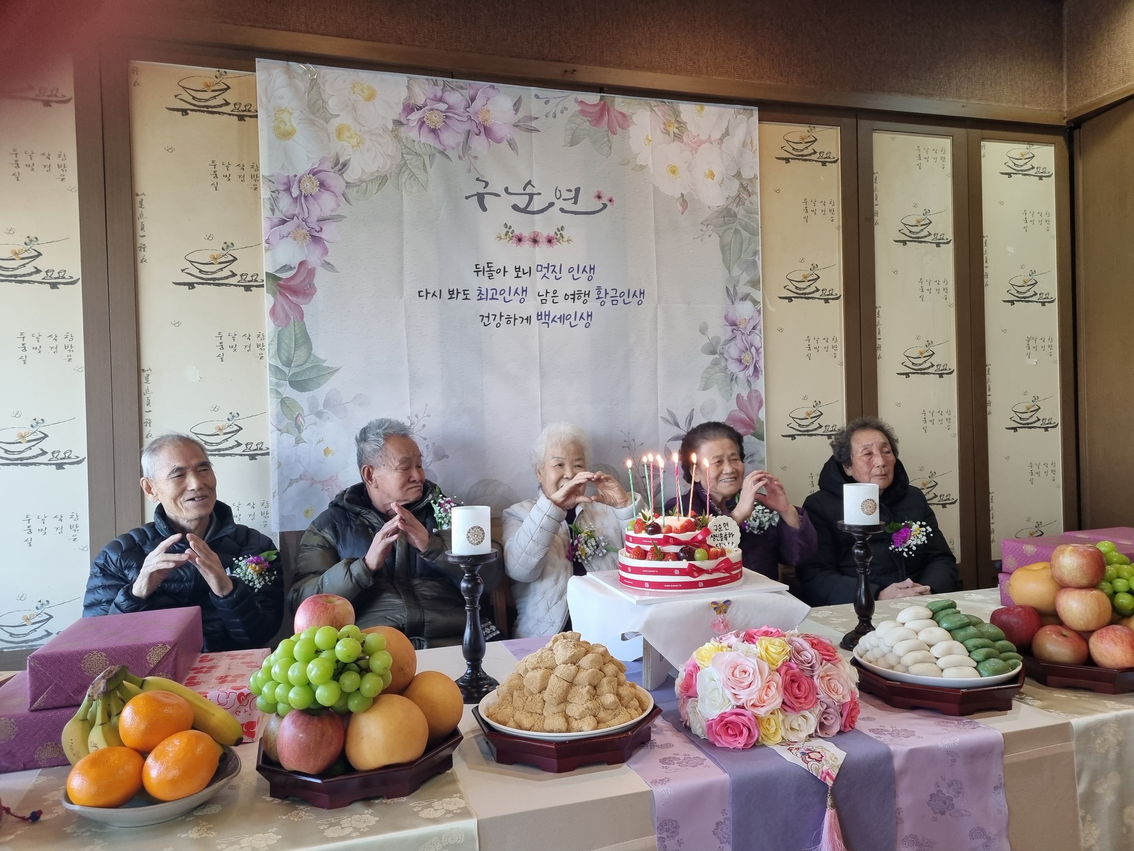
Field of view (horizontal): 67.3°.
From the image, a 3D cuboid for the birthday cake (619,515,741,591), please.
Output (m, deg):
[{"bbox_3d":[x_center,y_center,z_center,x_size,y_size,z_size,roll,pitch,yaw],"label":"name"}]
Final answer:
[{"bbox_3d":[0.225,0.241,1.704,0.246,0.135,0.246,-2,1,0],"label":"birthday cake"}]

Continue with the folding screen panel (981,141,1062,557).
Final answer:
[{"bbox_3d":[1.913,-0.317,3.599,0.383,1.738,0.040,-2,1,-17],"label":"folding screen panel"}]

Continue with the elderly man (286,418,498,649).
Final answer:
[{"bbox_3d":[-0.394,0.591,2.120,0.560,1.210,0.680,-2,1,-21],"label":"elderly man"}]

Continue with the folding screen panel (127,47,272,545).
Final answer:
[{"bbox_3d":[-1.016,-0.208,2.406,0.350,1.591,0.020,-2,1,-17],"label":"folding screen panel"}]

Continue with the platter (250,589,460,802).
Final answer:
[{"bbox_3d":[-0.292,0.358,1.196,0.278,0.243,0.274,-2,1,-17],"label":"platter"}]

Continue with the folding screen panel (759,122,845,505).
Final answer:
[{"bbox_3d":[0.899,-0.288,3.284,0.379,1.738,0.040,-2,1,-17],"label":"folding screen panel"}]

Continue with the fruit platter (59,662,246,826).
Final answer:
[{"bbox_3d":[-0.544,0.404,1.124,0.230,0.180,0.200,-2,1,-17],"label":"fruit platter"}]

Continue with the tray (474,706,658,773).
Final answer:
[{"bbox_3d":[-0.001,0.449,1.279,0.266,0.046,0.266,-2,1,-17],"label":"tray"}]

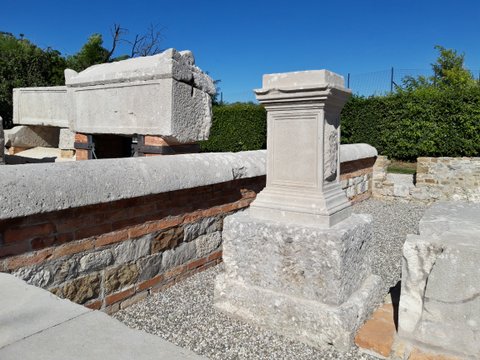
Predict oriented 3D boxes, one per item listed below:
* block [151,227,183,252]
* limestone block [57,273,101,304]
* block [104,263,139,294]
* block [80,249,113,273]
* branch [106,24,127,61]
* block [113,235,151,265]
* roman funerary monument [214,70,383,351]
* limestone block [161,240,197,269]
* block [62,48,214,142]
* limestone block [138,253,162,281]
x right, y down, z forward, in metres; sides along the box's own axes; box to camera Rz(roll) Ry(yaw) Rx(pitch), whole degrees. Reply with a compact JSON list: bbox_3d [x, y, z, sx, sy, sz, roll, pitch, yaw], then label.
[{"bbox_3d":[-0.705,0.528,3.296,0.170,0.143,0.390,5,9,36],"label":"block"},{"bbox_3d":[-1.213,0.807,2.636,0.170,0.194,0.328,5,9,36],"label":"limestone block"},{"bbox_3d":[-1.002,0.774,2.922,0.170,0.172,0.310,5,9,36],"label":"block"},{"bbox_3d":[-1.129,0.599,2.724,0.170,0.093,0.263,5,9,36],"label":"block"},{"bbox_3d":[-7.194,-8.010,21.000,1.165,2.160,0.800,-2,7,-19],"label":"branch"},{"bbox_3d":[-0.937,0.573,2.984,0.170,0.150,0.360,5,9,36],"label":"block"},{"bbox_3d":[0.530,0.115,2.951,1.113,1.855,0.956,5,9,34],"label":"roman funerary monument"},{"bbox_3d":[-0.627,0.704,3.426,0.170,0.170,0.447,5,9,36],"label":"limestone block"},{"bbox_3d":[-1.513,-1.180,5.400,2.170,1.180,0.930,5,8,32],"label":"block"},{"bbox_3d":[-0.831,0.744,3.152,0.170,0.183,0.250,5,9,36],"label":"limestone block"}]

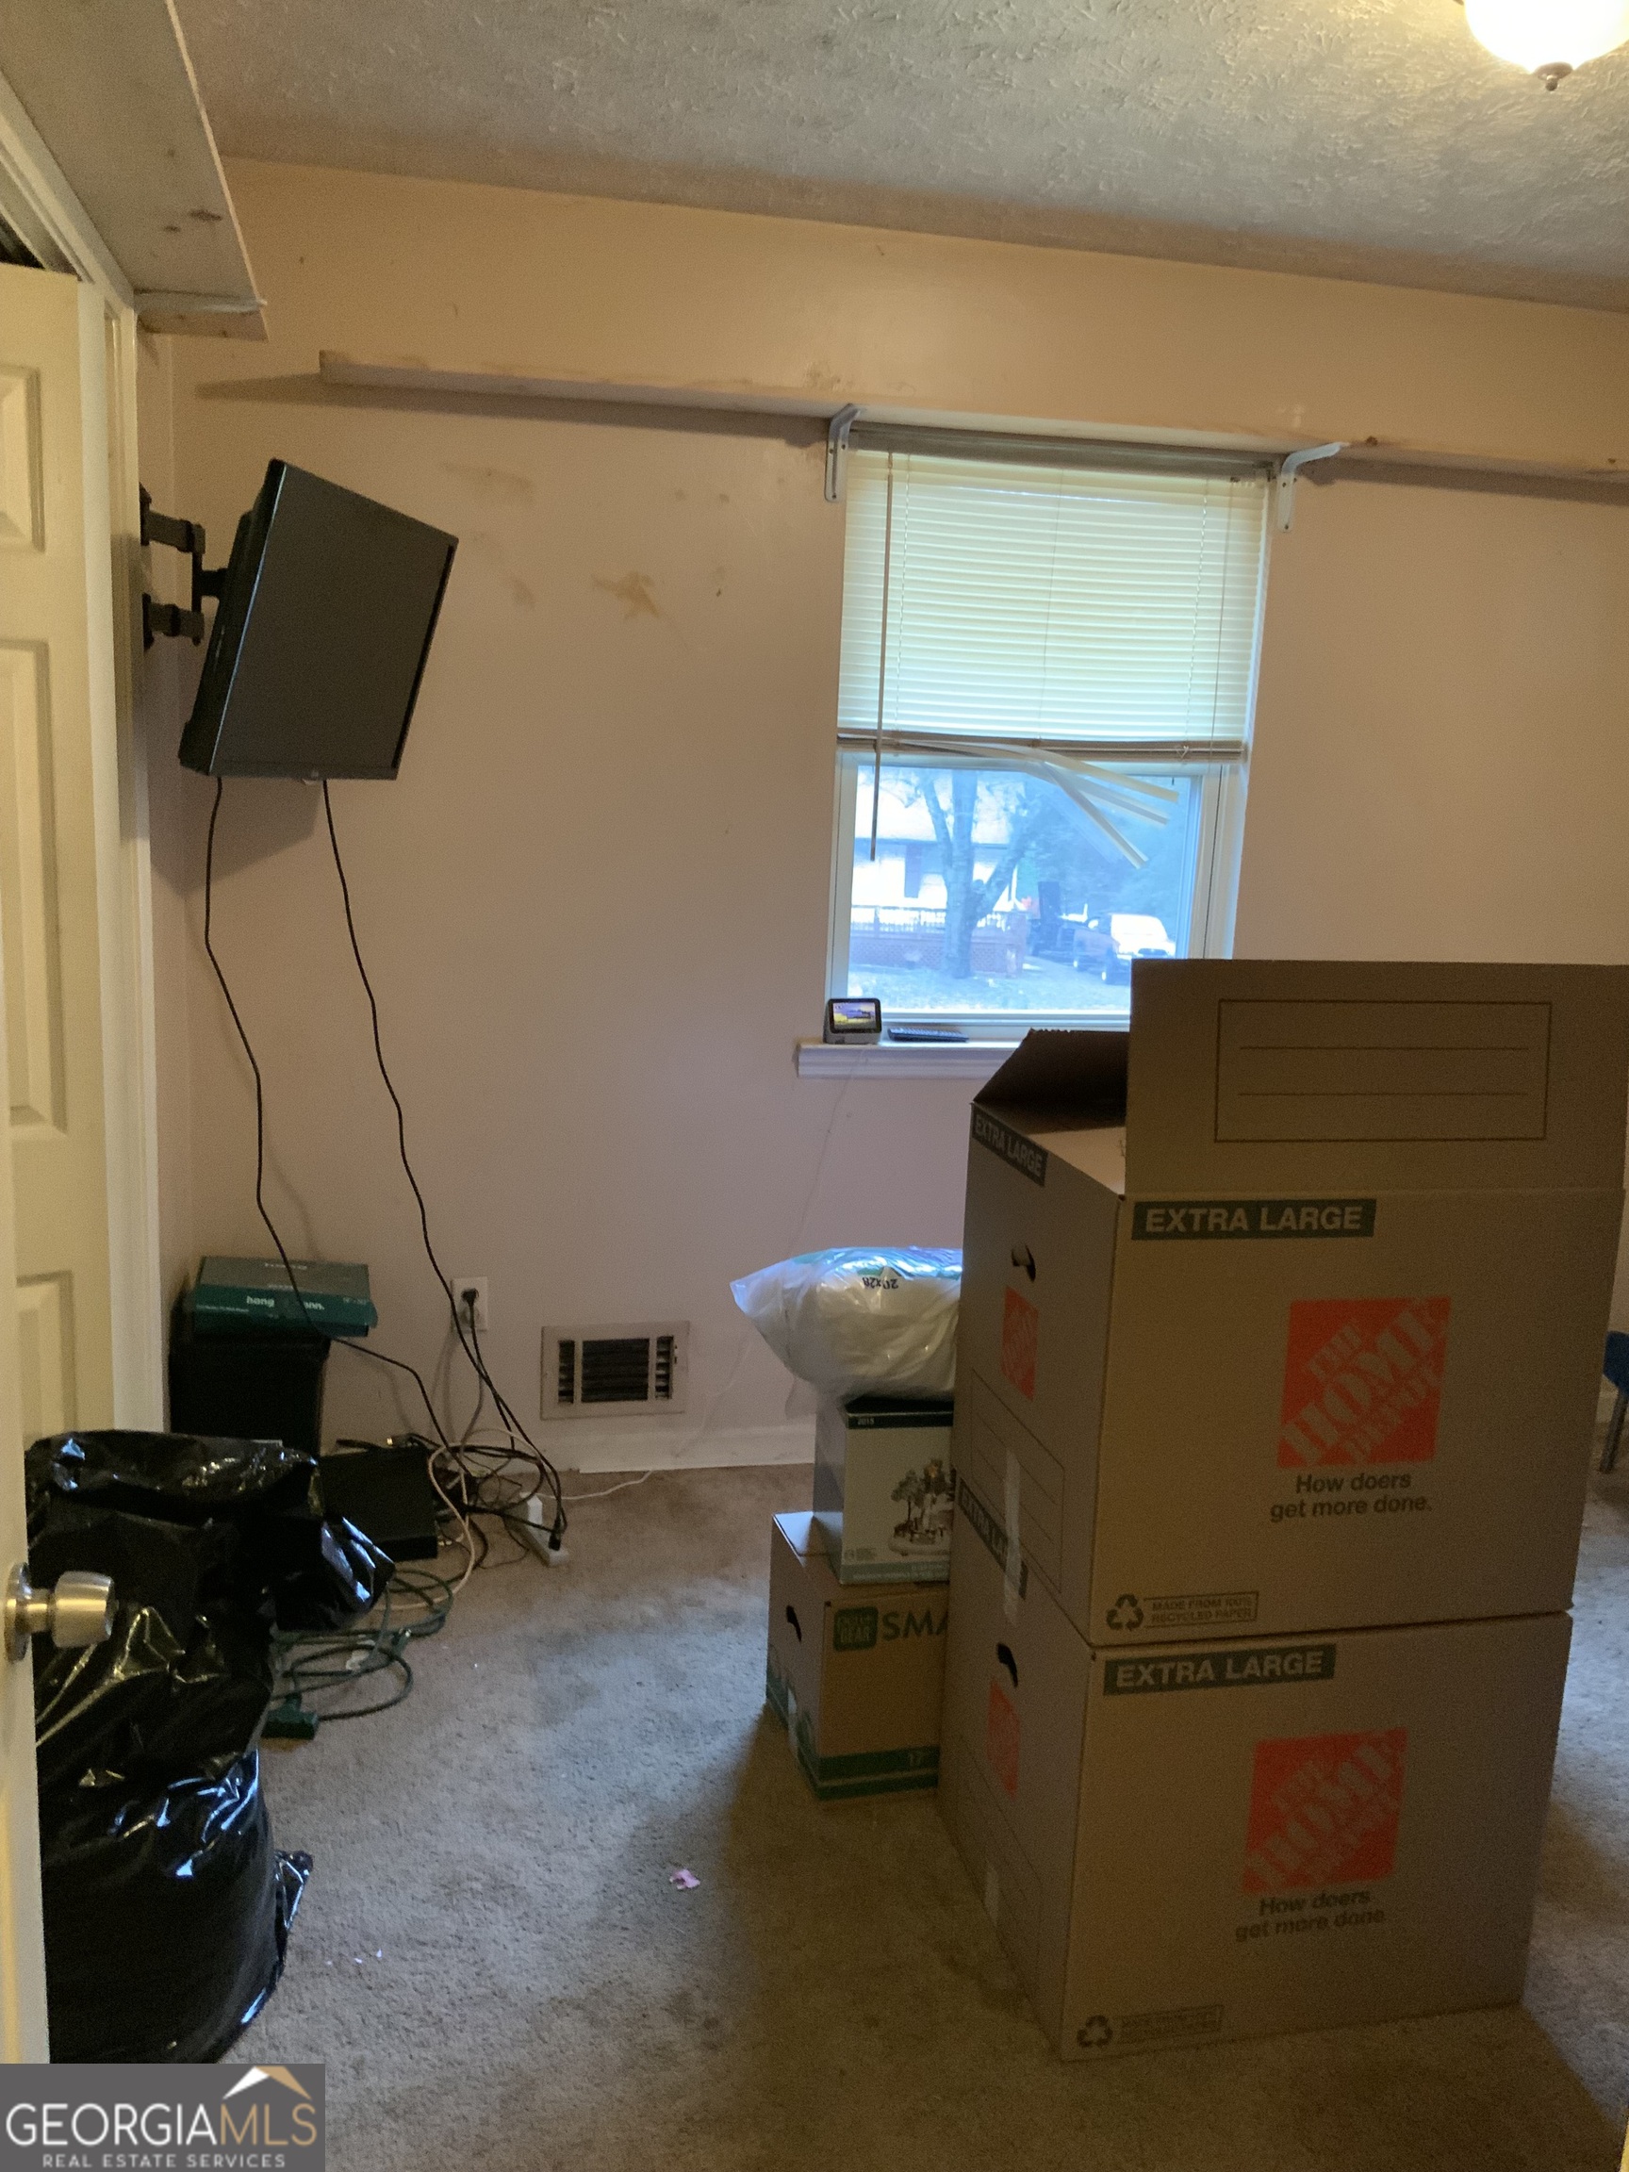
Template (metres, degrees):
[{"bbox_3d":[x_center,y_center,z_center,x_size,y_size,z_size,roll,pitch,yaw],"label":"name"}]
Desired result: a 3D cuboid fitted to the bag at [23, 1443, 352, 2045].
[{"bbox_3d":[-0.858,0.760,2.162,0.490,0.630,0.510,0,11,-13],"label":"bag"}]

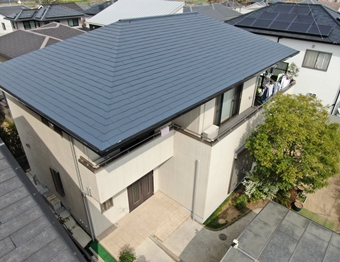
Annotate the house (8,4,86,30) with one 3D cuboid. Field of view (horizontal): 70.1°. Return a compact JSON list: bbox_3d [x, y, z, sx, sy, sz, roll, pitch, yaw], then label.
[{"bbox_3d":[-19.318,-16.060,39.063,9.200,7.400,12.200,18,34,28],"label":"house"}]

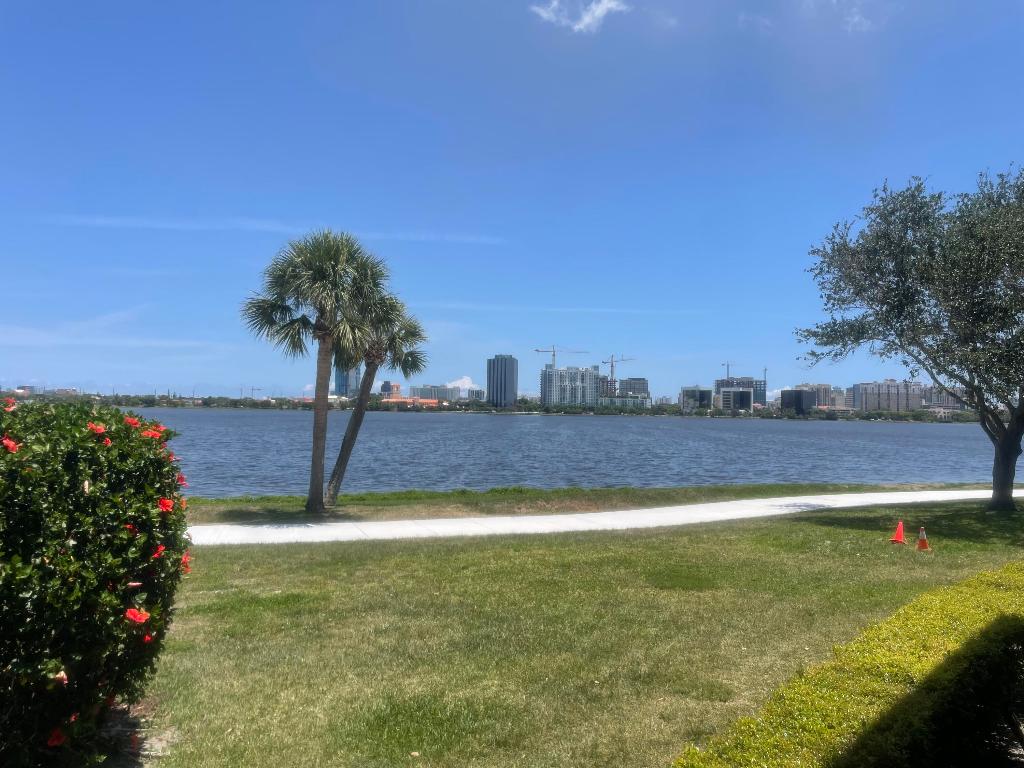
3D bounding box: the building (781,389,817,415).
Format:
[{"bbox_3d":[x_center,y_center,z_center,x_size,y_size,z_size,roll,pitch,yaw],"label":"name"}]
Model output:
[{"bbox_3d":[356.570,24.700,955.590,38.500,32.930,34.000,0,-2,12],"label":"building"}]

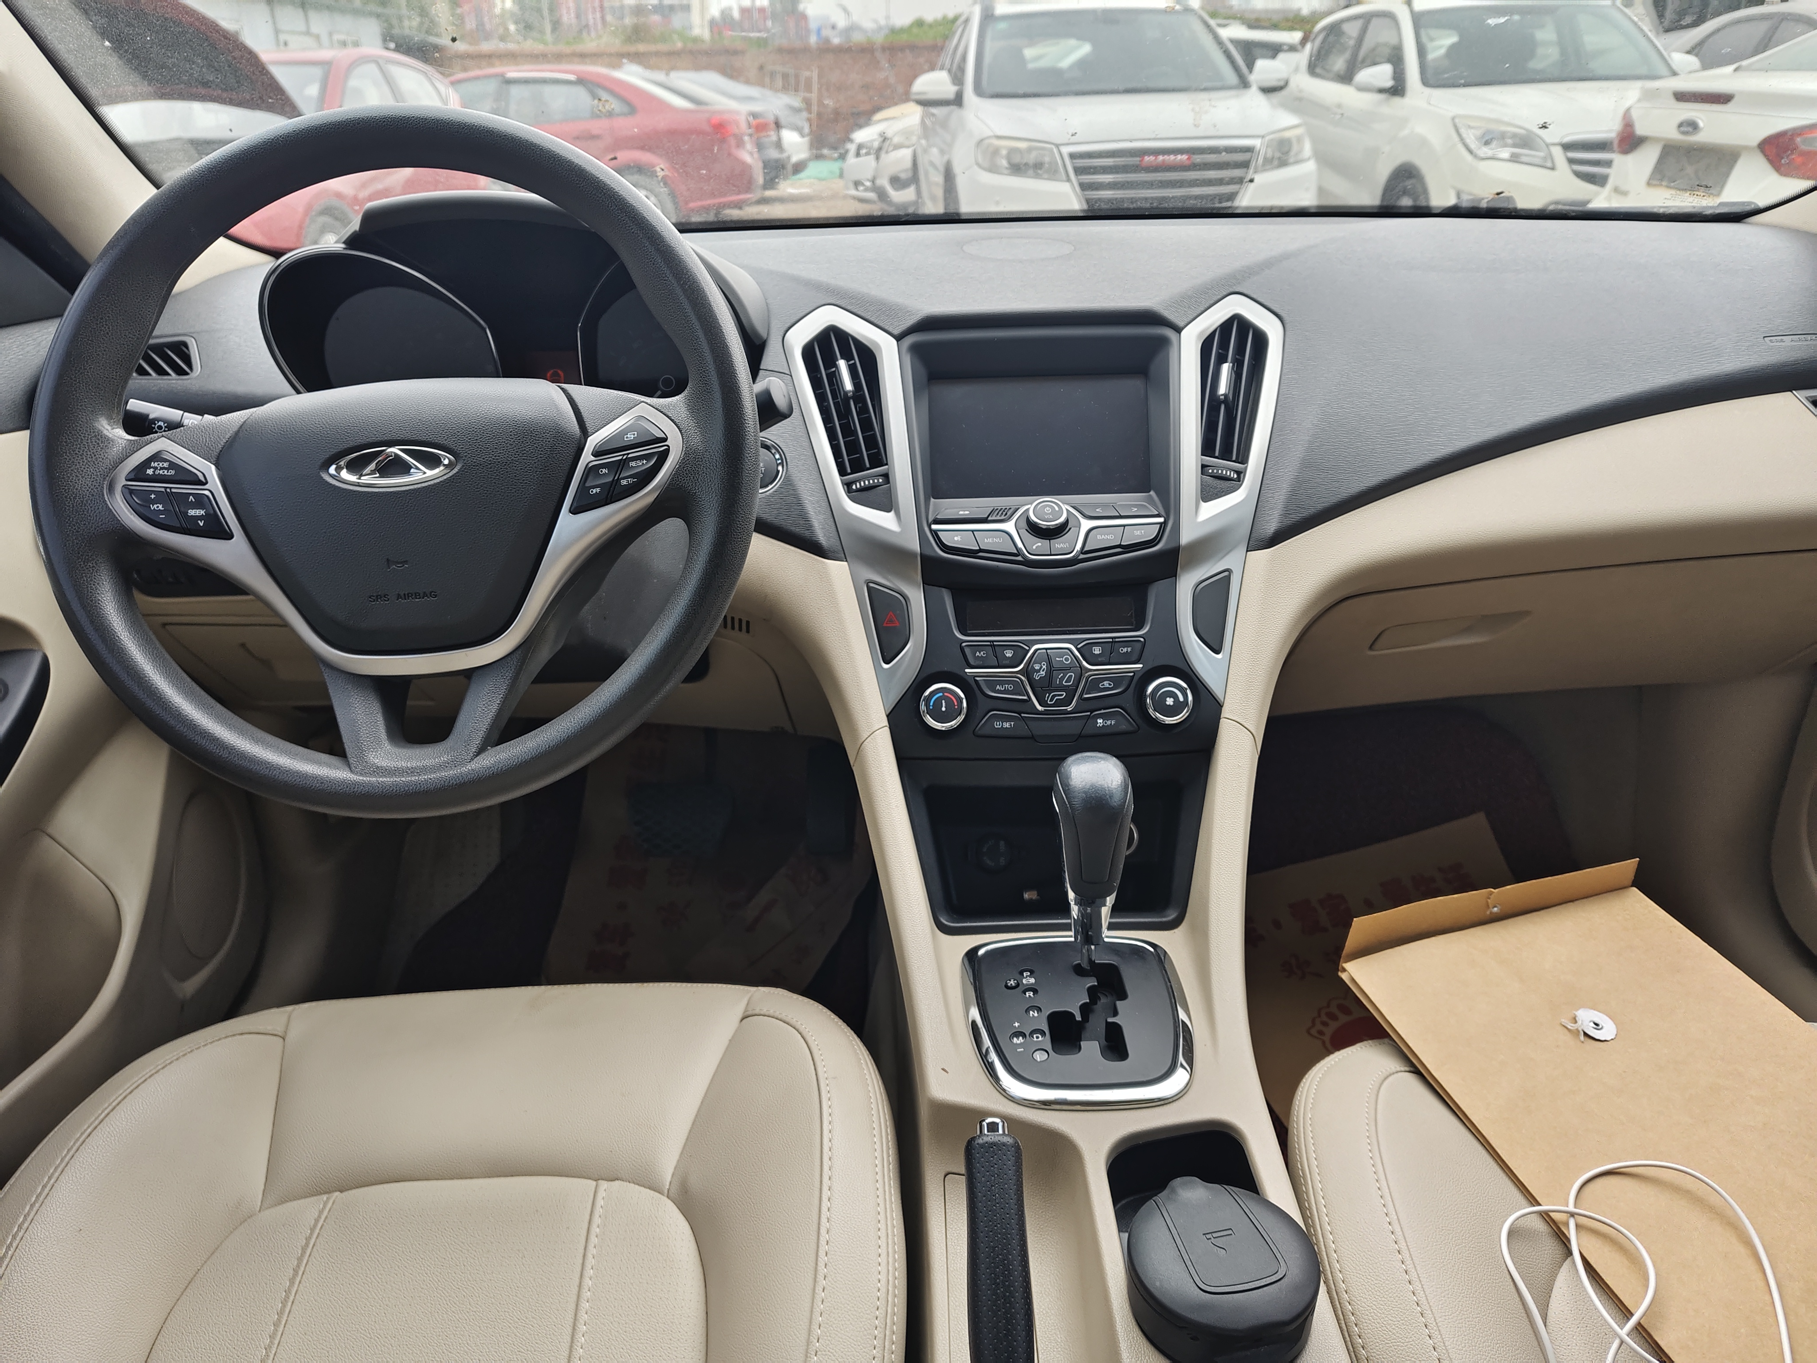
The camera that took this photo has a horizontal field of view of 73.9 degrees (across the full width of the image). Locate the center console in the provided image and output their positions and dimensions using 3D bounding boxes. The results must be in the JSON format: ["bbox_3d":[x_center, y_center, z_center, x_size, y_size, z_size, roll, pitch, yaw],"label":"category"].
[{"bbox_3d":[0.094,-0.013,0.772,0.350,0.400,0.420,-1,26,0],"label":"center console"}]

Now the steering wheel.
[{"bbox_3d":[-0.269,-0.117,0.657,0.380,0.380,0.095,-3,-3,0],"label":"steering wheel"}]

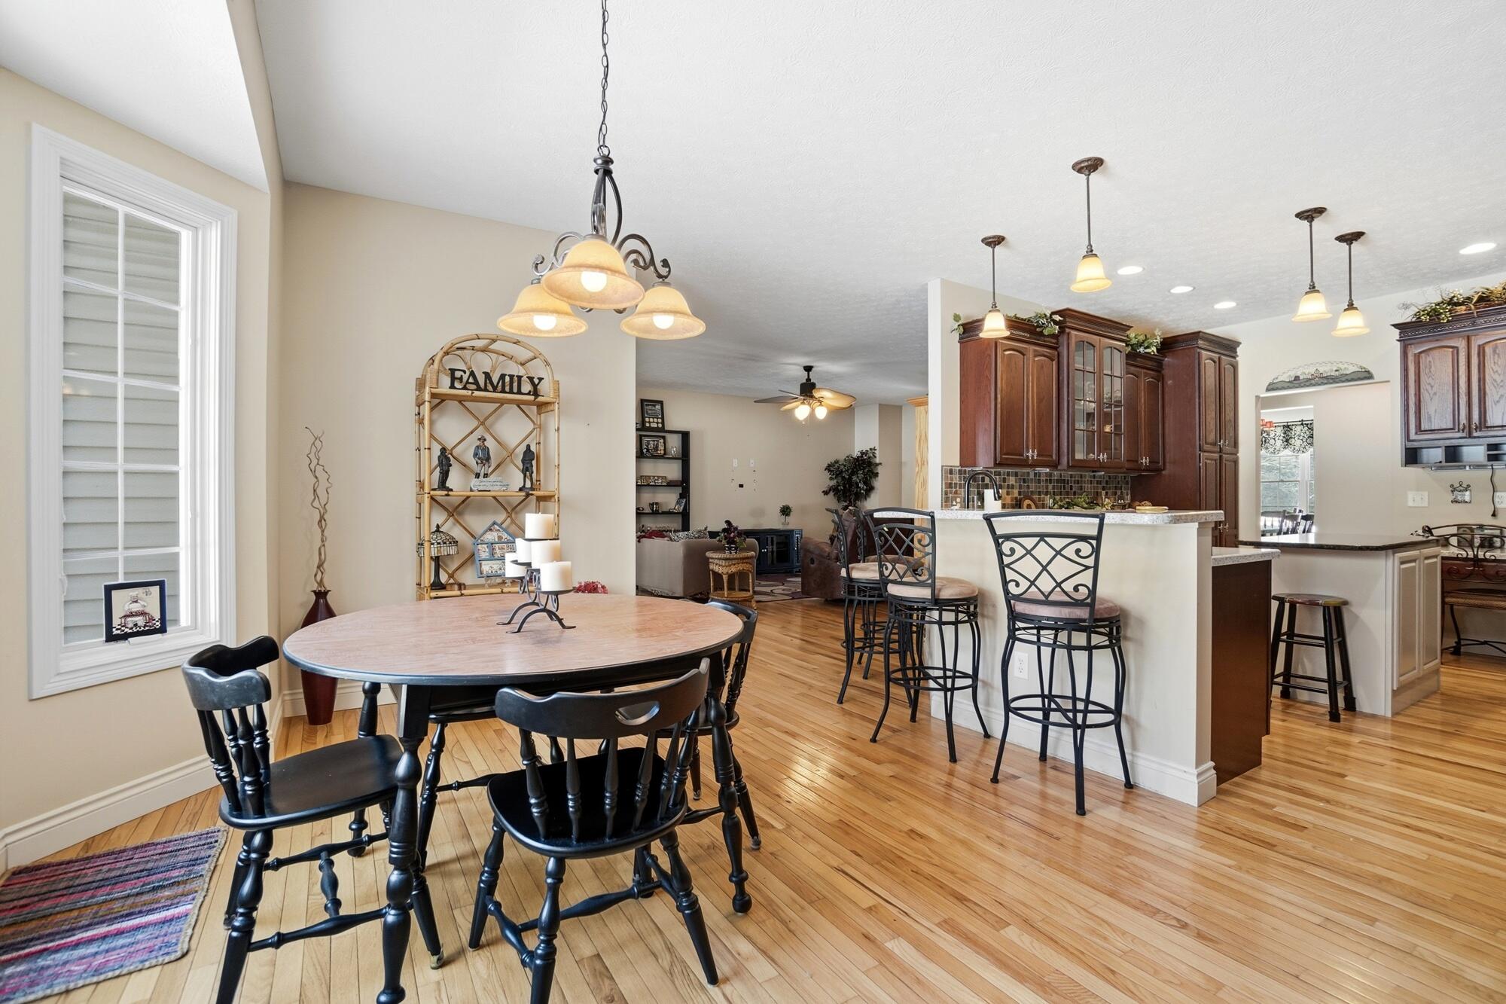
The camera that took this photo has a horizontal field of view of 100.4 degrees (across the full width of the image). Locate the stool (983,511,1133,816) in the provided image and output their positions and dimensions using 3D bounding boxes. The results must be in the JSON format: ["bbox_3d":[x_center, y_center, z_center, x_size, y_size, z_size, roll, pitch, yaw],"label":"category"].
[{"bbox_3d":[1.178,0.568,2.430,0.460,1.075,0.540,0,0,38],"label":"stool"}]

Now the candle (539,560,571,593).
[{"bbox_3d":[-0.527,0.196,1.680,0.081,0.077,0.081,0,0,-34],"label":"candle"}]

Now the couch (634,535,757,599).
[{"bbox_3d":[-0.770,0.755,8.000,1.000,0.700,1.600,0,0,-32],"label":"couch"}]

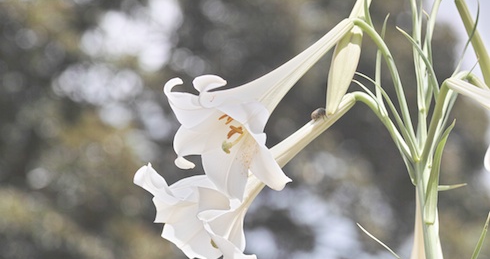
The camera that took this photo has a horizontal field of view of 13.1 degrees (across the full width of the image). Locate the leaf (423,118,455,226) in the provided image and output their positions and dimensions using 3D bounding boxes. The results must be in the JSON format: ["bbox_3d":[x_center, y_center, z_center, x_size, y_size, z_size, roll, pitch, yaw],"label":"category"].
[{"bbox_3d":[0.139,0.031,1.540,0.014,0.077,0.014,10,9,-9],"label":"leaf"}]

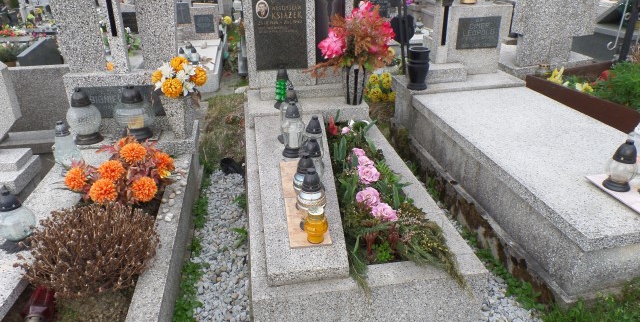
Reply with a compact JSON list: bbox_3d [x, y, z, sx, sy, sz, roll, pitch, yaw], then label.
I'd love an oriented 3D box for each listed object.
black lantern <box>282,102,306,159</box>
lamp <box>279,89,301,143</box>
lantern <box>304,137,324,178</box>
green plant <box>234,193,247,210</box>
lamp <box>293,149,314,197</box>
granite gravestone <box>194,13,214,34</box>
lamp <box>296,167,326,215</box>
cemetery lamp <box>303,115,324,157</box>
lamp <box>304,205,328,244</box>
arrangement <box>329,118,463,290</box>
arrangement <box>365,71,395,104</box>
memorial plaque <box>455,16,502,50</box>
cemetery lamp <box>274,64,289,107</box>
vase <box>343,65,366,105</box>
[{"bbox_3d":[-0.155,-0.178,2.348,0.128,0.303,0.128,-5,26,-8],"label":"black lantern"},{"bbox_3d":[-0.165,-0.277,2.561,0.145,0.314,0.145,-5,26,-8],"label":"lamp"},{"bbox_3d":[-0.030,0.020,1.977,0.112,0.259,0.112,-5,26,-8],"label":"lantern"},{"bbox_3d":[-0.519,0.260,2.780,0.085,0.065,0.085,-5,26,-8],"label":"green plant"},{"bbox_3d":[-0.061,0.088,1.920,0.128,0.264,0.128,-5,26,-8],"label":"lamp"},{"bbox_3d":[-1.812,-2.154,6.693,0.290,0.280,0.060,-5,26,-8],"label":"granite gravestone"},{"bbox_3d":[-0.036,0.120,1.841,0.127,0.190,0.127,-1,26,0],"label":"lamp"},{"bbox_3d":[-0.020,-0.097,2.229,0.140,0.302,0.140,-5,26,-8],"label":"cemetery lamp"},{"bbox_3d":[-0.013,0.253,1.740,0.096,0.138,0.096,-1,26,0],"label":"lamp"},{"bbox_3d":[0.227,0.030,2.256,0.440,0.200,1.550,-5,26,-8],"label":"arrangement"},{"bbox_3d":[0.566,-0.699,4.041,0.260,0.260,0.230,-5,26,-8],"label":"arrangement"},{"bbox_3d":[1.419,-1.148,3.808,0.395,0.268,0.030,-5,26,-8],"label":"memorial plaque"},{"bbox_3d":[-0.277,-0.521,3.005,0.106,0.308,0.106,-5,26,-8],"label":"cemetery lamp"},{"bbox_3d":[0.242,-0.551,3.037,0.165,0.275,0.165,-1,26,0],"label":"vase"}]

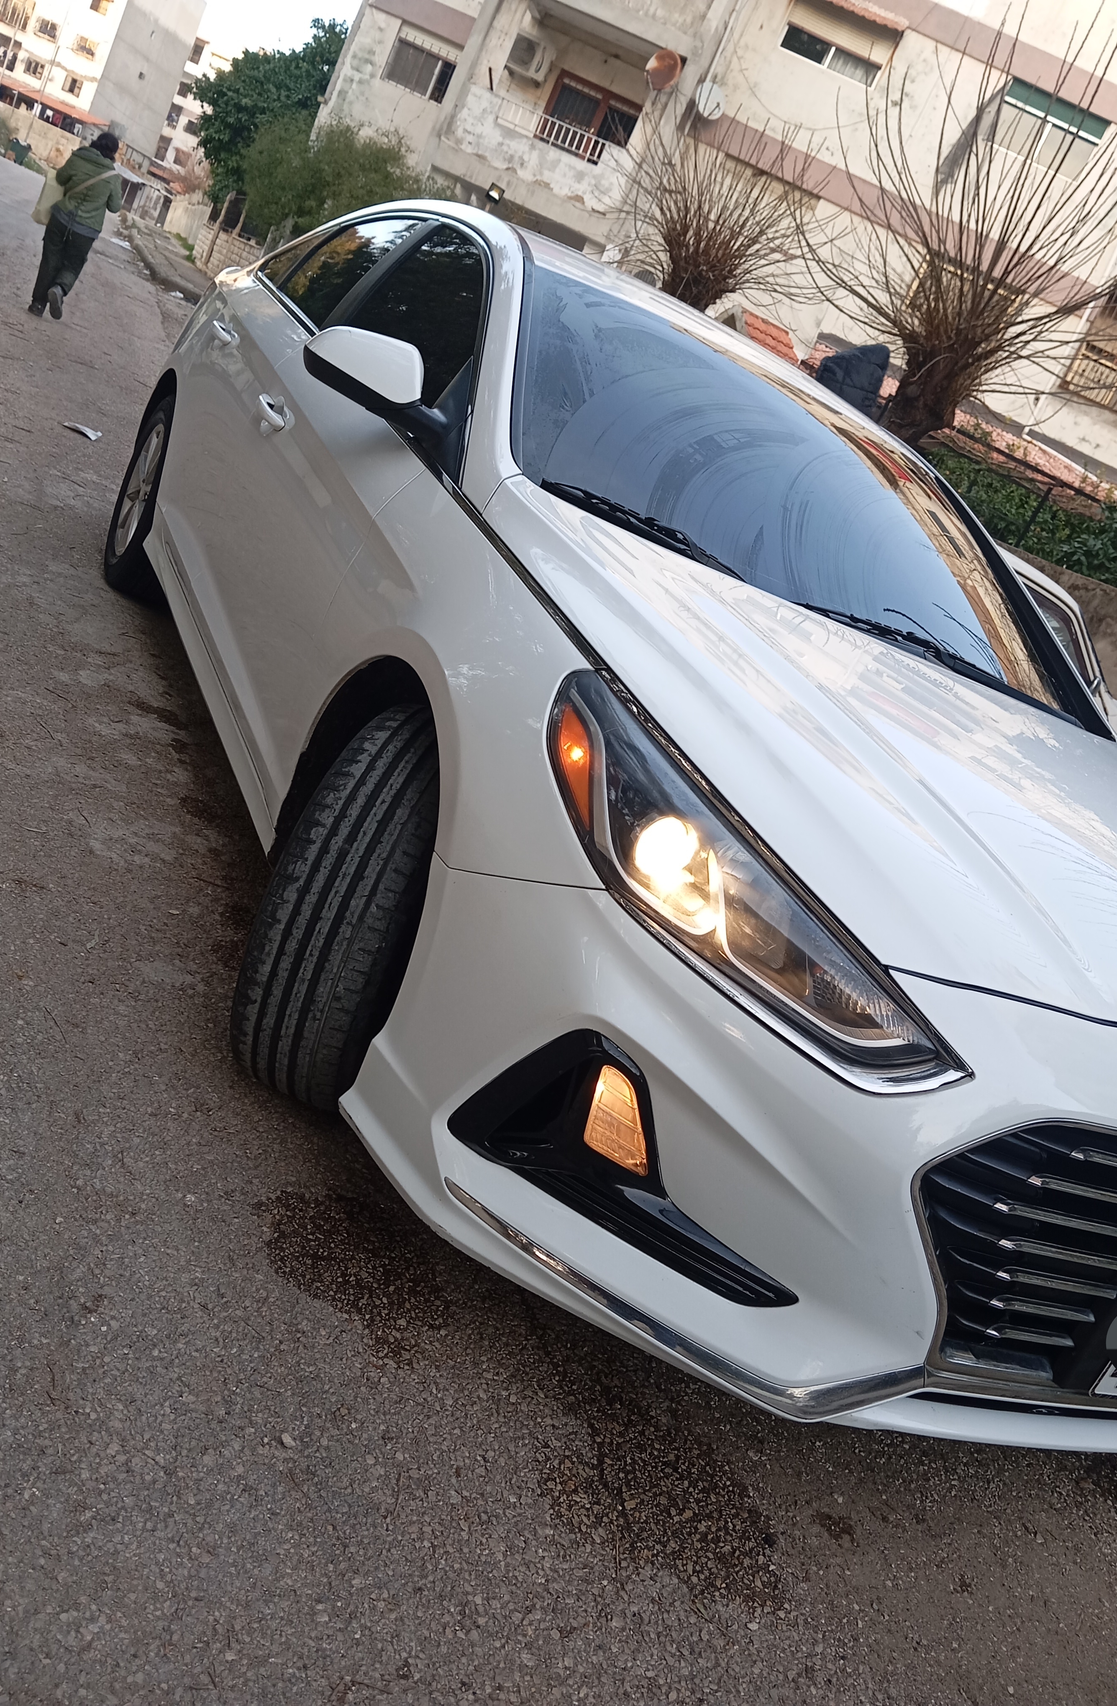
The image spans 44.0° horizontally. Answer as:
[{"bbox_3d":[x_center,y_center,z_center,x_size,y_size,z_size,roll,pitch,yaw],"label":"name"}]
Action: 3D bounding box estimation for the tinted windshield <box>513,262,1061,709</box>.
[{"bbox_3d":[0.510,-0.767,2.853,1.440,0.120,0.970,16,43,-29],"label":"tinted windshield"}]

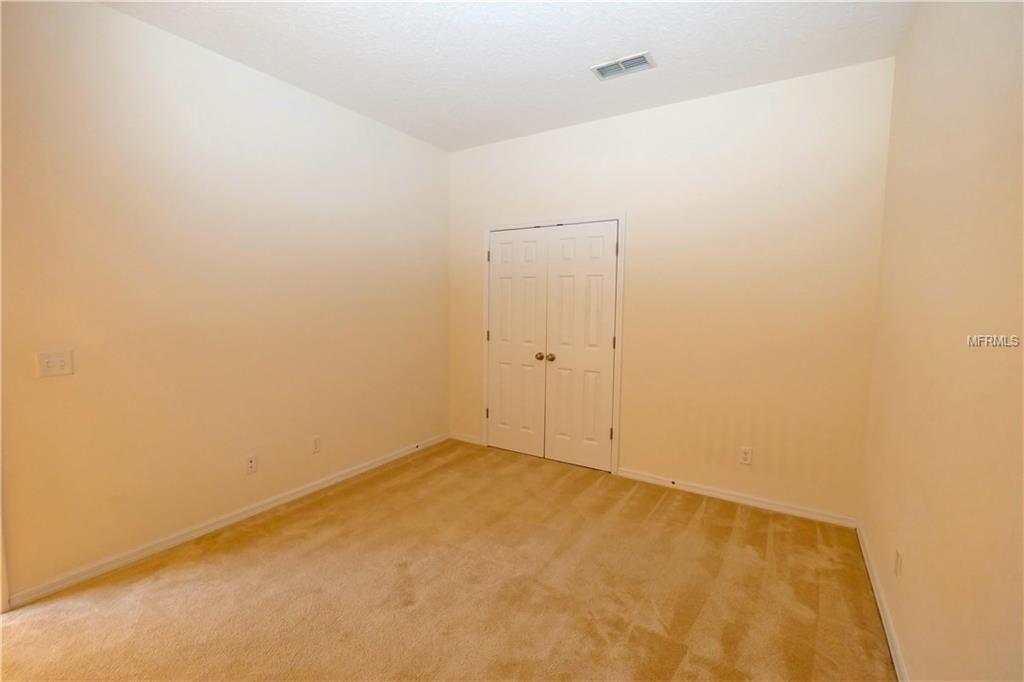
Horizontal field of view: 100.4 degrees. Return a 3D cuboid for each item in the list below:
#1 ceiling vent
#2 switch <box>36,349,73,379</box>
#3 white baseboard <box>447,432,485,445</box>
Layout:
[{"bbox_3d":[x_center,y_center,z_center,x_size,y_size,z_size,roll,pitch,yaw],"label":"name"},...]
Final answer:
[{"bbox_3d":[0.680,-1.659,2.599,0.350,0.020,0.187,4,6,31],"label":"ceiling vent"},{"bbox_3d":[-2.107,0.107,1.972,0.012,0.117,0.116,4,6,32],"label":"switch"},{"bbox_3d":[-0.466,0.984,4.265,0.406,0.078,0.016,4,6,31],"label":"white baseboard"}]

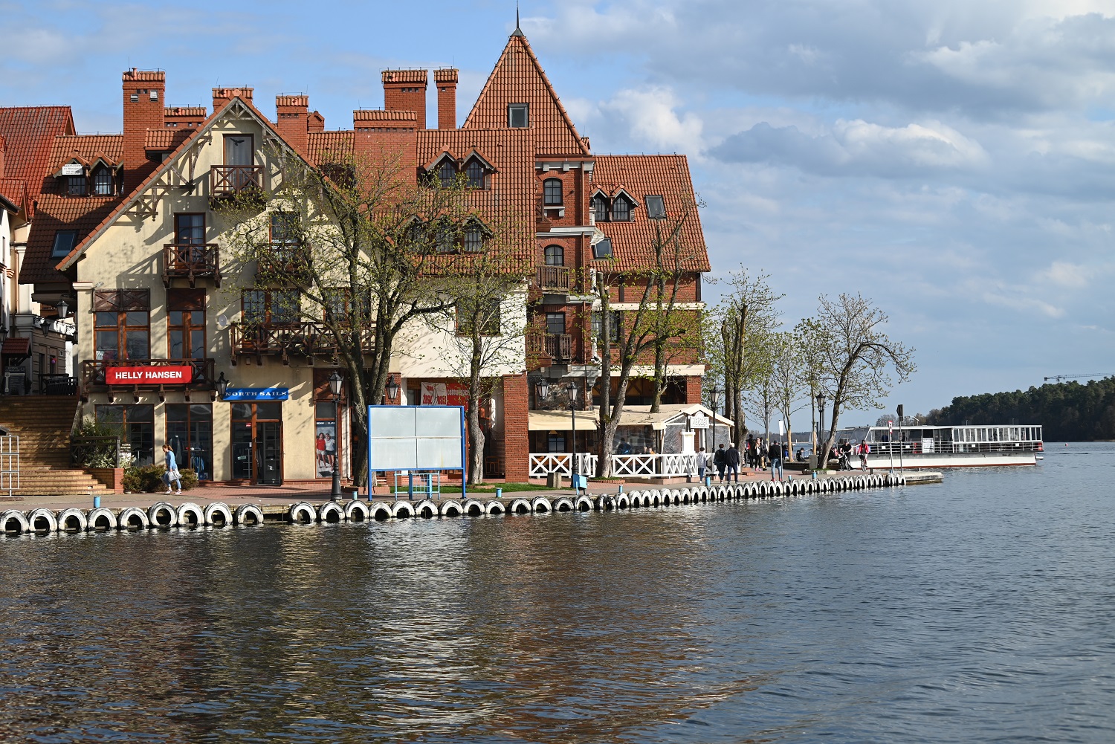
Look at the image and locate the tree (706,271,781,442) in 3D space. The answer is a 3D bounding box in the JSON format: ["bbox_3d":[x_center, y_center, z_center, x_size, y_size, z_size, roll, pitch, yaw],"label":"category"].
[{"bbox_3d":[8.257,-0.027,97.151,3.300,8.983,3.100,-1,-2,-6],"label":"tree"}]

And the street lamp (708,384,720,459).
[{"bbox_3d":[6.643,2.541,92.067,0.440,3.975,0.440,-1,-2,-6],"label":"street lamp"}]

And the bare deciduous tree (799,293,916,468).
[{"bbox_3d":[14.747,0.467,107.147,5.500,8.743,5.000,-1,-2,-6],"label":"bare deciduous tree"}]

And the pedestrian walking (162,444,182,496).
[{"bbox_3d":[-12.722,3.218,71.528,0.650,1.637,0.500,0,-2,-12],"label":"pedestrian walking"}]

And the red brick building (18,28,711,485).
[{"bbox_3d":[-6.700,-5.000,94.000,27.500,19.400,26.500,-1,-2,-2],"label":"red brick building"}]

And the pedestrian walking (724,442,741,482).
[{"bbox_3d":[7.233,3.758,89.528,0.620,1.689,0.450,-1,-2,19],"label":"pedestrian walking"}]

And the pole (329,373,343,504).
[{"bbox_3d":[-6.911,1.980,67.568,0.440,4.043,0.440,-1,-2,-6],"label":"pole"}]

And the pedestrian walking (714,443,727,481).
[{"bbox_3d":[6.730,3.764,89.527,0.540,1.606,0.450,-1,-2,19],"label":"pedestrian walking"}]

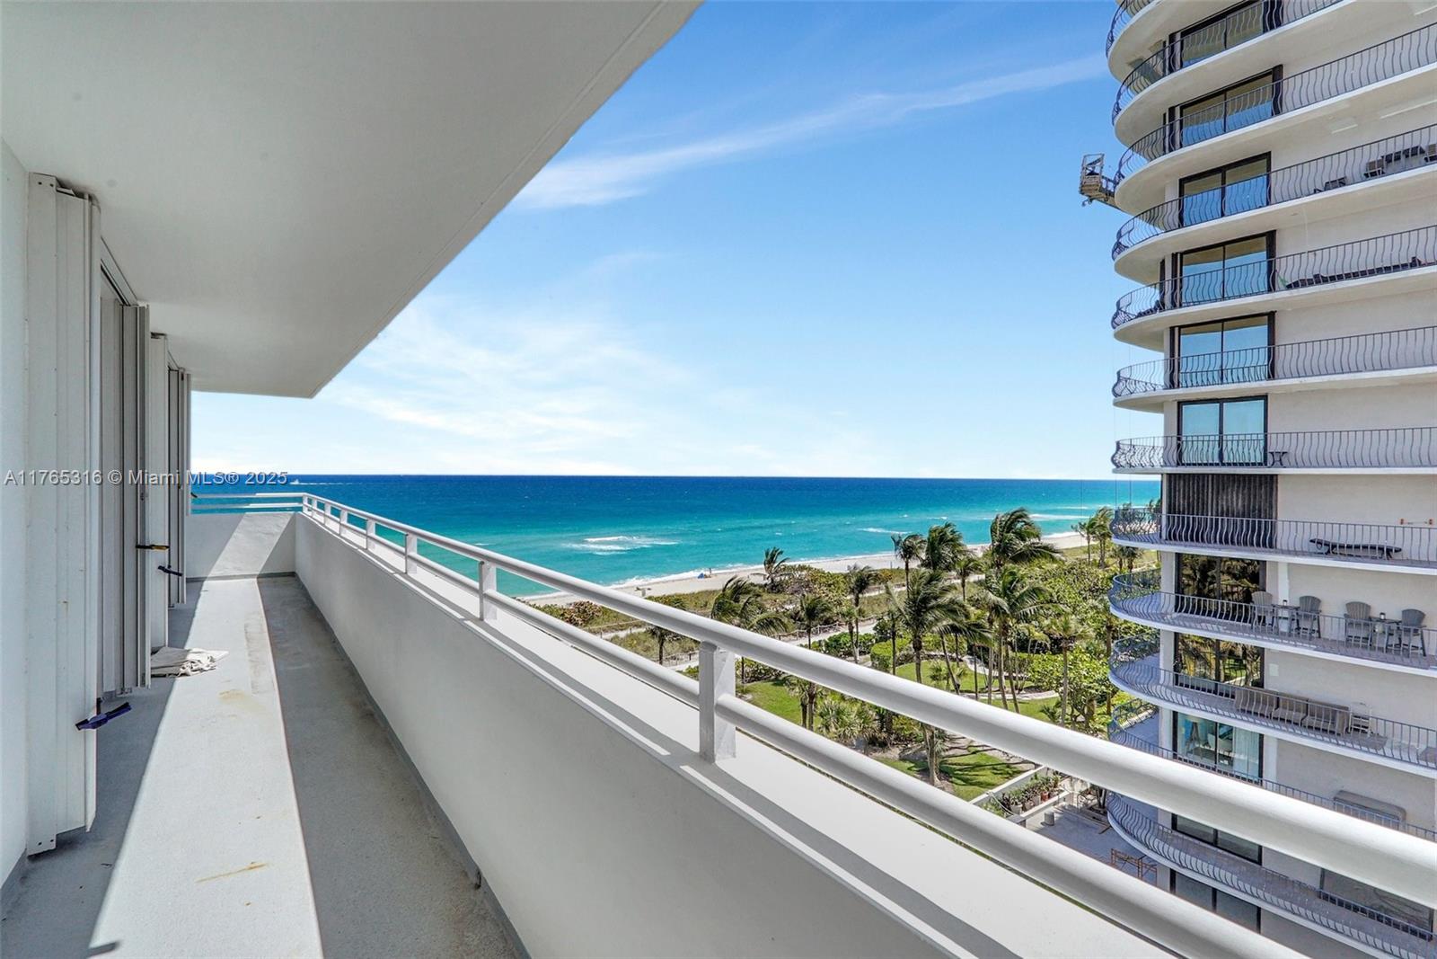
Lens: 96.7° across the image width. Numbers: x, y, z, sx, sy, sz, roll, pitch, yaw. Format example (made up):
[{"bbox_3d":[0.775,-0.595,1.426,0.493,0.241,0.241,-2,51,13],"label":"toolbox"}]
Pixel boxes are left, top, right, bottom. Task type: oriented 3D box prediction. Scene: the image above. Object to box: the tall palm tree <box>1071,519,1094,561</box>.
[{"bbox_3d":[67.300,11.300,118.000,4.500,8.400,4.500,0,0,0],"label":"tall palm tree"}]

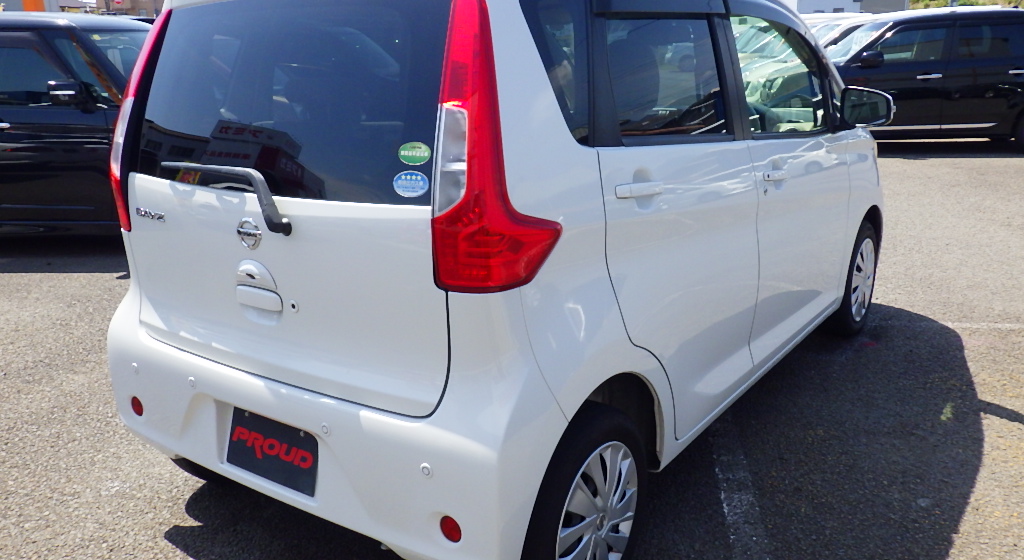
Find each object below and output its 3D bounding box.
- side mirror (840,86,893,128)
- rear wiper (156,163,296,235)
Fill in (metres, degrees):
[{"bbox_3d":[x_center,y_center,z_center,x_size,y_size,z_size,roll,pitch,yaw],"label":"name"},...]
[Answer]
[{"bbox_3d":[1.351,-0.656,3.155,0.180,0.150,0.110,9,19,35],"label":"side mirror"},{"bbox_3d":[-0.672,-0.197,1.908,0.500,0.140,0.060,9,4,35],"label":"rear wiper"}]

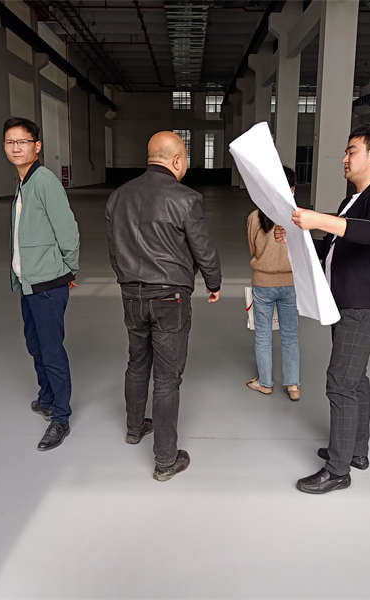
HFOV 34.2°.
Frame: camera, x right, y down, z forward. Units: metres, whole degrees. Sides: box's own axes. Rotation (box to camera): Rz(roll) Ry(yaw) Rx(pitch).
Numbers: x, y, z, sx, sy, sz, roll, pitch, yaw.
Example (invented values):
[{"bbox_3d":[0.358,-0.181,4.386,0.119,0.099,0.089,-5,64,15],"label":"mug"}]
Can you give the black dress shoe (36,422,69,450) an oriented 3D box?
[{"bbox_3d":[-0.750,0.765,3.463,0.105,0.100,0.287,6,13,22],"label":"black dress shoe"}]

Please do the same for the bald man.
[{"bbox_3d":[-0.130,0.019,3.107,0.580,1.720,0.460,8,15,32],"label":"bald man"}]

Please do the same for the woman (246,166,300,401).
[{"bbox_3d":[0.611,-0.113,4.070,0.430,1.575,0.360,1,12,3],"label":"woman"}]

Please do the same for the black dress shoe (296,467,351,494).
[{"bbox_3d":[0.694,0.884,2.978,0.283,0.100,0.105,-3,13,-14],"label":"black dress shoe"}]

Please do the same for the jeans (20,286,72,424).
[{"bbox_3d":[-0.812,0.286,3.567,0.340,0.910,0.380,-6,14,-27],"label":"jeans"}]

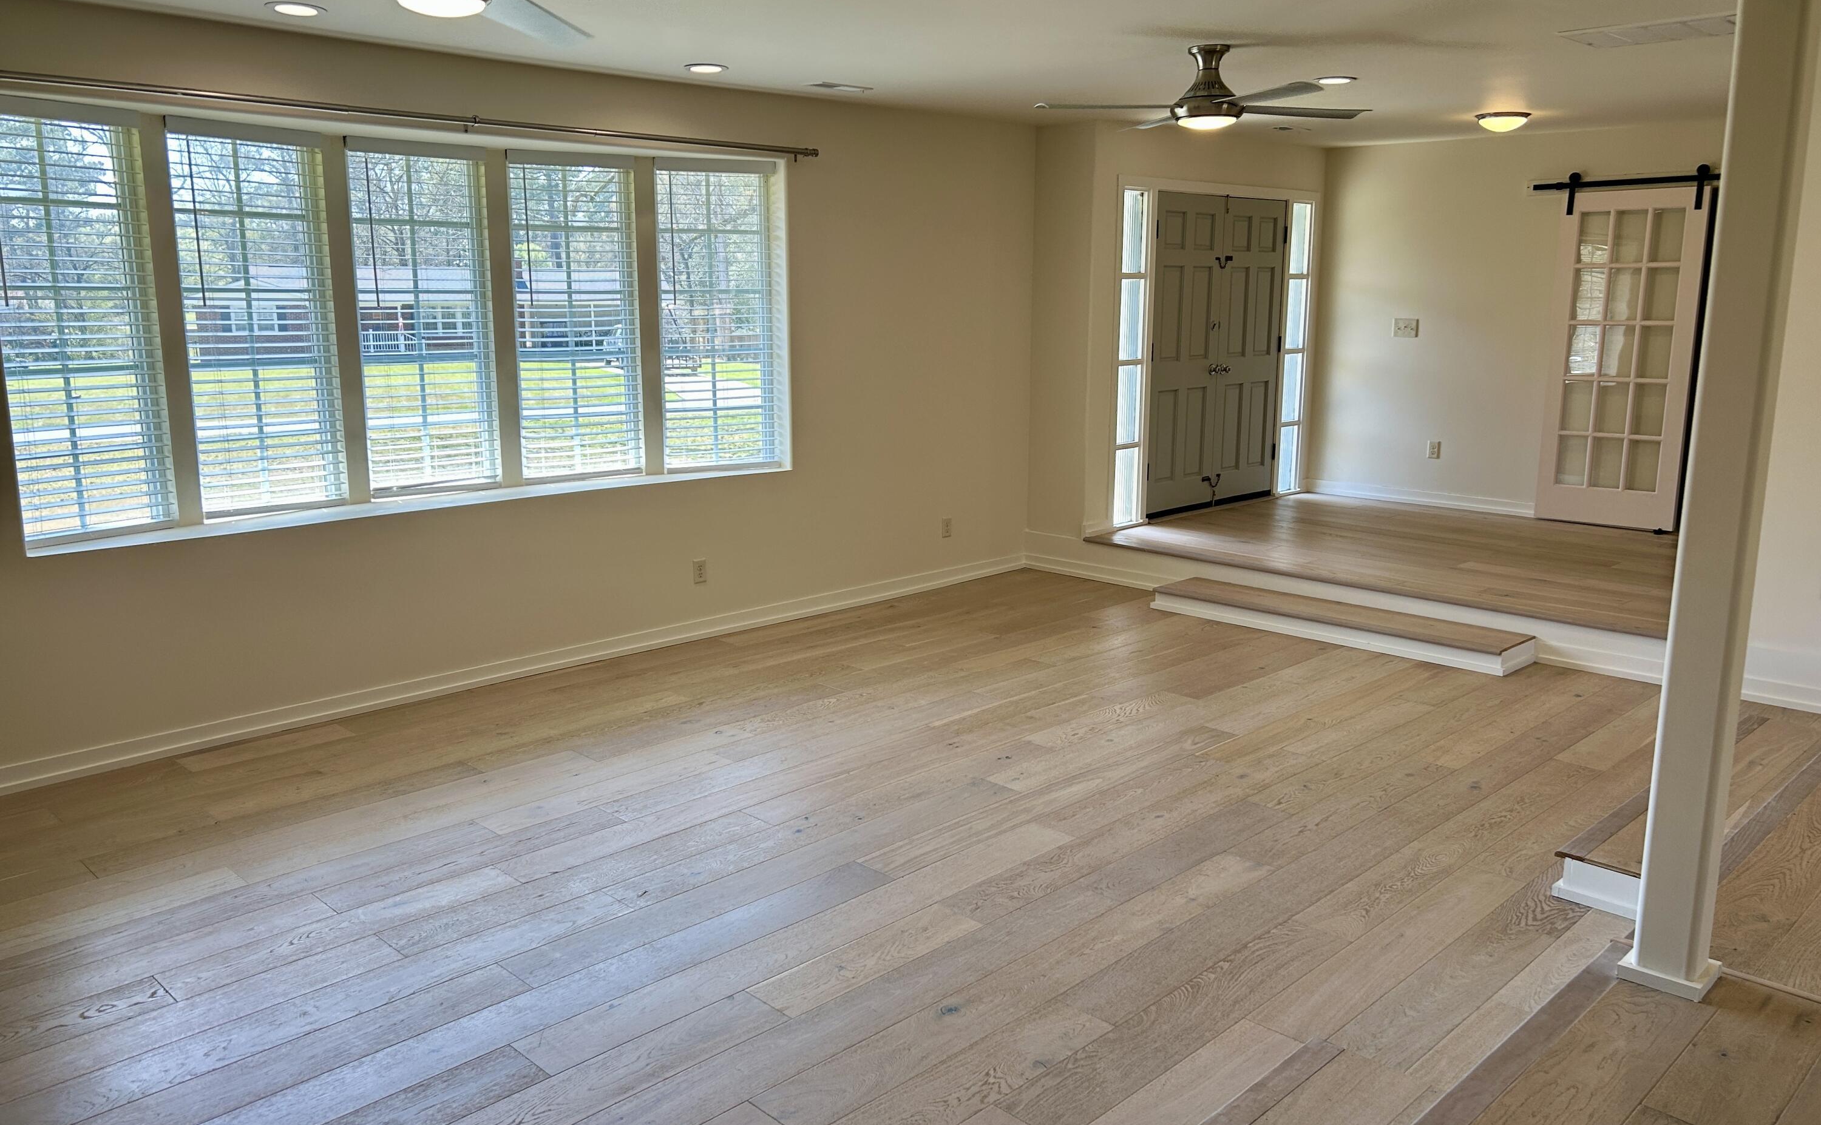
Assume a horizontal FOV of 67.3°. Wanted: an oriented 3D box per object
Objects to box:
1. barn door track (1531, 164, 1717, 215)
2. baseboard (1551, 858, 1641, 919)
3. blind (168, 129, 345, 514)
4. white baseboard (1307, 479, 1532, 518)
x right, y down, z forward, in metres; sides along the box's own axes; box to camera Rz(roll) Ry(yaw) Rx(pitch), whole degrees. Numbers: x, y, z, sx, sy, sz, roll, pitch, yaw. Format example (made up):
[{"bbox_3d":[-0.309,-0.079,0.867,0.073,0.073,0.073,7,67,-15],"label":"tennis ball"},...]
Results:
[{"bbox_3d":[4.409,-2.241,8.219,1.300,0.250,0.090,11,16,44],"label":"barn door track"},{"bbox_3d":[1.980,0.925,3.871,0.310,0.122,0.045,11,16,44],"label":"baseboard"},{"bbox_3d":[-2.567,-0.931,5.433,0.100,1.470,0.640,7,14,33],"label":"blind"},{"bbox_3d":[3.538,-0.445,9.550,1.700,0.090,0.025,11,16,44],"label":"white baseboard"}]

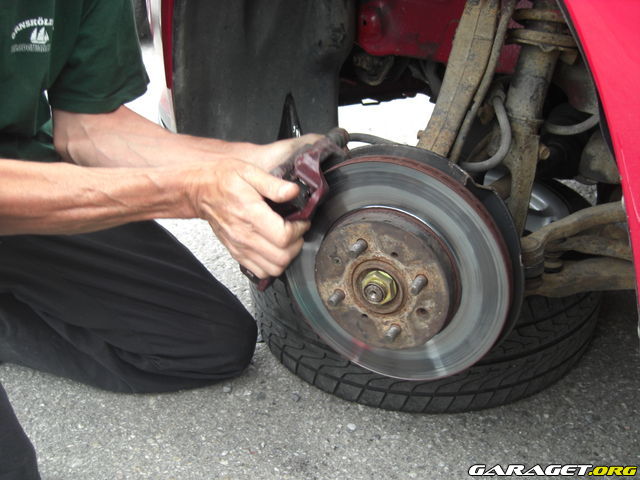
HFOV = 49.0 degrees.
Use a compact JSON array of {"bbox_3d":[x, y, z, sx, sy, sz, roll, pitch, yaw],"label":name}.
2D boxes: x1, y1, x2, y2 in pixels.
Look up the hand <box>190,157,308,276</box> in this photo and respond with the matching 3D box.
[{"bbox_3d":[-0.078,-0.023,0.780,0.140,0.115,0.090,38,9,-12],"label":"hand"}]

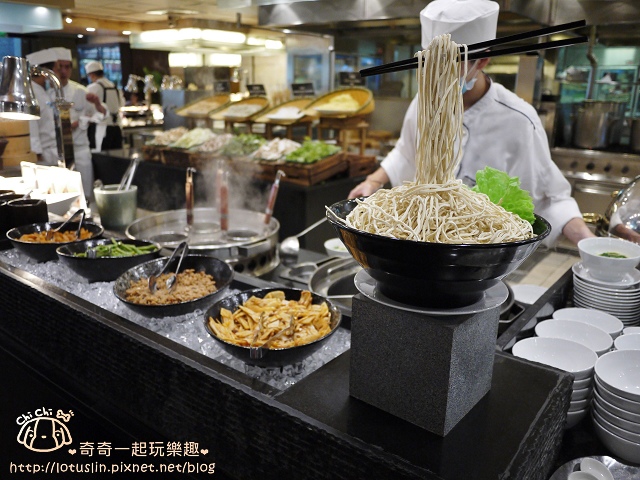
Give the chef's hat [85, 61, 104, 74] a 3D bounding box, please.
[{"bbox_3d":[-2.514,-1.914,5.750,0.210,0.120,0.185,-2,15,15],"label":"chef's hat"}]

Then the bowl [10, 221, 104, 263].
[{"bbox_3d":[-1.016,0.021,2.008,0.336,0.105,0.336,1,16,0],"label":"bowl"}]

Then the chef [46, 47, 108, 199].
[{"bbox_3d":[-2.236,-0.878,4.896,0.580,1.760,0.400,-2,17,-13],"label":"chef"}]

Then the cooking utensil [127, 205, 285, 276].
[{"bbox_3d":[-0.397,0.011,1.807,0.530,0.125,0.530,-4,17,-17],"label":"cooking utensil"}]

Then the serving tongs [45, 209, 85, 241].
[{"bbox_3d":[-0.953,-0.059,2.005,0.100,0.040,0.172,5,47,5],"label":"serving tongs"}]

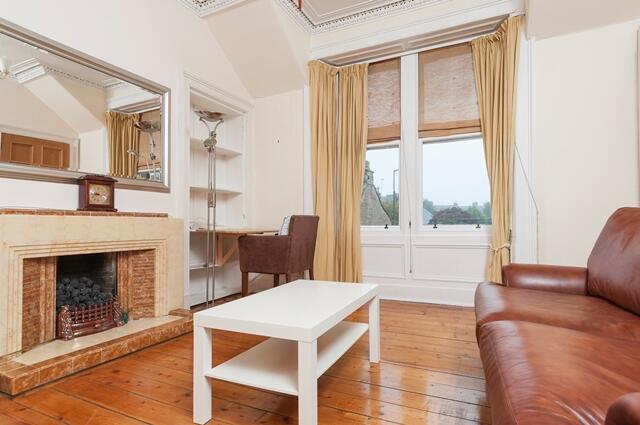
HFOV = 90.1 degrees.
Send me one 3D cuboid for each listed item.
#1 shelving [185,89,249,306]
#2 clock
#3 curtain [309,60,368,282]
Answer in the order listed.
[{"bbox_3d":[-1.213,-0.131,3.523,0.290,2.150,0.820,-1,-2,26],"label":"shelving"},{"bbox_3d":[-1.538,-0.125,2.204,0.105,0.225,0.210,-1,-2,31],"label":"clock"},{"bbox_3d":[0.212,-0.420,3.651,0.620,2.640,0.300,-1,-2,26],"label":"curtain"}]

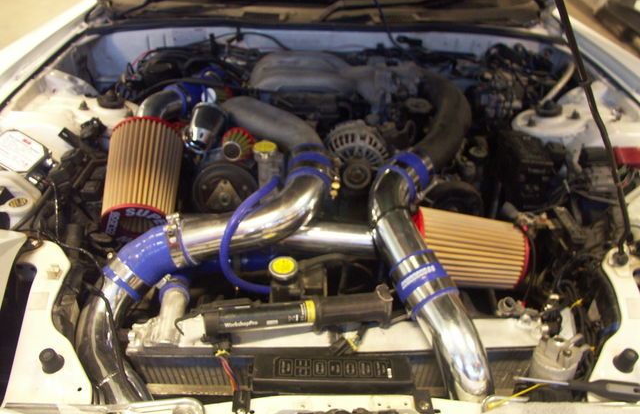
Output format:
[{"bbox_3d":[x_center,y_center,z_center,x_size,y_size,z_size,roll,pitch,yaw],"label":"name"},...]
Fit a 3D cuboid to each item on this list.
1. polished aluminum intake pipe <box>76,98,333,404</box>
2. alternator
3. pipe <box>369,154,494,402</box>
[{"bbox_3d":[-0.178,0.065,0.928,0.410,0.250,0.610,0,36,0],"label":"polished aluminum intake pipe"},{"bbox_3d":[0.081,-0.114,1.119,0.135,0.135,0.155,0,36,0],"label":"alternator"},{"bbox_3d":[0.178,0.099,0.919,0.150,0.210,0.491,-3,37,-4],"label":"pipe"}]

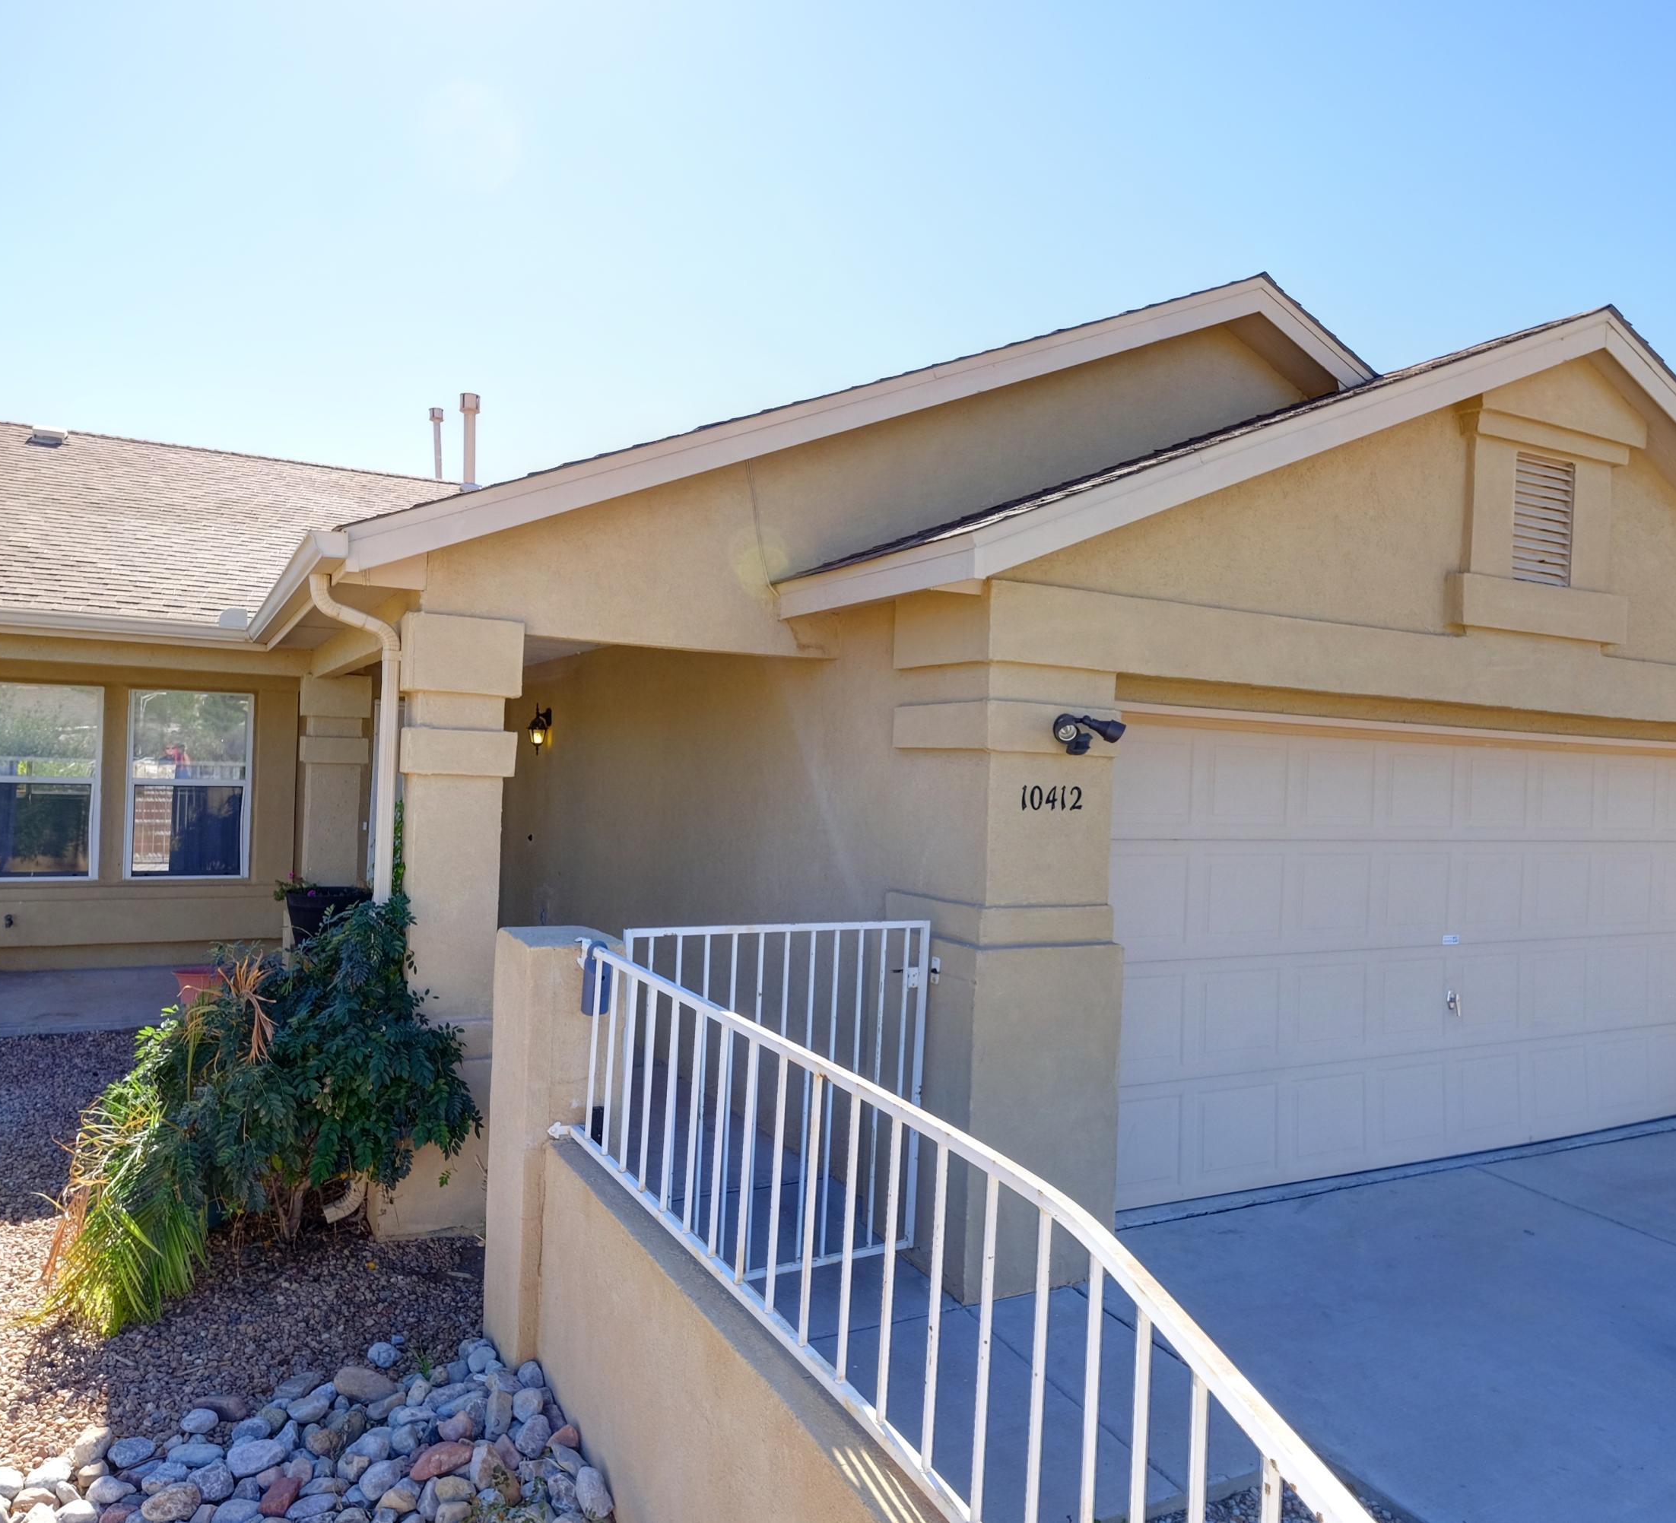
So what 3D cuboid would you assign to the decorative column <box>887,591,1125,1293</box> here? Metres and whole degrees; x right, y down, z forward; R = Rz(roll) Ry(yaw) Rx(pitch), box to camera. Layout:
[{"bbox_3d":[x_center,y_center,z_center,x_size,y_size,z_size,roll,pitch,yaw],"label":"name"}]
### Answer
[{"bbox_3d":[0.642,0.651,4.472,0.659,2.563,0.667,2,0,-26],"label":"decorative column"}]

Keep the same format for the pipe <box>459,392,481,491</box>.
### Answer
[{"bbox_3d":[-4.412,-3.801,13.683,0.252,1.207,0.252,2,0,-26],"label":"pipe"}]

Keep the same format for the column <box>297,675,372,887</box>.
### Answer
[{"bbox_3d":[-3.674,0.547,8.260,0.463,2.294,0.453,2,0,-26],"label":"column"}]

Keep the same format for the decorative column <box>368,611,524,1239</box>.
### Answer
[{"bbox_3d":[-1.563,0.630,4.577,0.483,2.361,0.473,2,0,-26],"label":"decorative column"}]

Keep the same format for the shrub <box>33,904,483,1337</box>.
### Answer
[{"bbox_3d":[-2.040,1.173,4.226,1.328,1.328,1.006,2,0,-26],"label":"shrub"}]

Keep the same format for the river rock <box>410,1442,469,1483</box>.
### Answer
[{"bbox_3d":[-1.072,1.887,3.070,0.161,0.075,0.090,2,0,-26],"label":"river rock"}]

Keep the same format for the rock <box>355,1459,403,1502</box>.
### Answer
[{"bbox_3d":[-1.196,1.882,2.987,0.131,0.075,0.086,2,0,-41],"label":"rock"}]

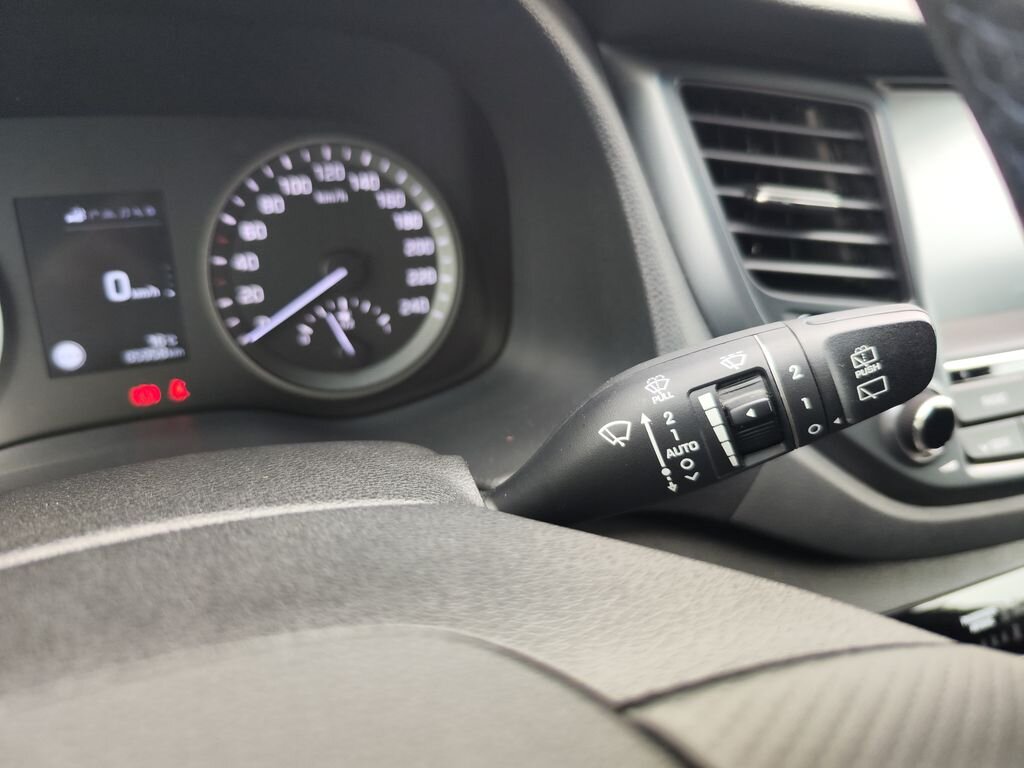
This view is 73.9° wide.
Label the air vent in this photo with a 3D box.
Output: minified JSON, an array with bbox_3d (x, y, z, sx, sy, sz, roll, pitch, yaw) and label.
[{"bbox_3d":[0.113,-0.075,0.279,0.082,0.087,0.028,-7,-1,-12],"label":"air vent"}]

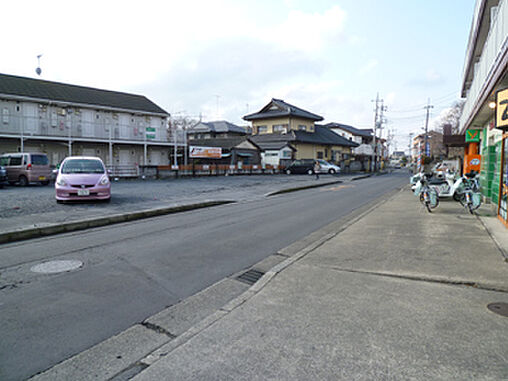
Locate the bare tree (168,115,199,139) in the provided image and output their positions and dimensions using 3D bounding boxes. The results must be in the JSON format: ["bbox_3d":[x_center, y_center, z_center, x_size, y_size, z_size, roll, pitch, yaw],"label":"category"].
[{"bbox_3d":[-8.797,-5.637,43.729,3.800,7.300,3.800,0,4,0],"label":"bare tree"}]

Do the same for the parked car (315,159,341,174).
[{"bbox_3d":[8.305,-2.749,42.936,4.300,1.680,1.700,0,4,3],"label":"parked car"}]

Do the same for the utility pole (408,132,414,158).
[{"bbox_3d":[42.174,-10.426,94.633,1.200,9.900,0.500,2,5,28],"label":"utility pole"}]

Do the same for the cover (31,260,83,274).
[{"bbox_3d":[-2.818,1.111,5.032,0.660,0.040,0.660,0,4,0],"label":"cover"}]

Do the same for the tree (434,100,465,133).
[{"bbox_3d":[26.103,-6.582,45.658,6.200,9.400,5.800,1,4,0],"label":"tree"}]

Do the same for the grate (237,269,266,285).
[{"bbox_3d":[-0.016,1.095,4.365,0.280,0.040,0.420,3,5,27],"label":"grate"}]

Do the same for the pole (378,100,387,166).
[{"bbox_3d":[18.225,-7.774,50.618,0.900,10.500,0.600,3,5,27],"label":"pole"}]

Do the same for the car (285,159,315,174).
[{"bbox_3d":[5.263,-2.652,40.838,3.500,1.680,1.500,0,4,3],"label":"car"}]

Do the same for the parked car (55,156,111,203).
[{"bbox_3d":[-6.277,-0.489,12.844,1.700,1.520,3.830,-2,5,-27],"label":"parked car"}]

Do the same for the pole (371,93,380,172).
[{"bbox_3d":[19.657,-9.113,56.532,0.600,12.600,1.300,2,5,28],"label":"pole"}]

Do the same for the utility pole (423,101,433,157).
[{"bbox_3d":[20.438,-6.296,41.661,0.900,9.300,0.500,3,5,27],"label":"utility pole"}]

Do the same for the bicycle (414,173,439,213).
[{"bbox_3d":[5.033,0.044,10.223,0.580,1.050,1.750,2,5,28],"label":"bicycle"}]

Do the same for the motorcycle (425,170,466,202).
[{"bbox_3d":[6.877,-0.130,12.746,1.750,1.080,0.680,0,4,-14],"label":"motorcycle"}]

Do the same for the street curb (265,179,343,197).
[{"bbox_3d":[3.753,-0.239,22.091,0.220,0.160,14.440,2,5,27],"label":"street curb"}]

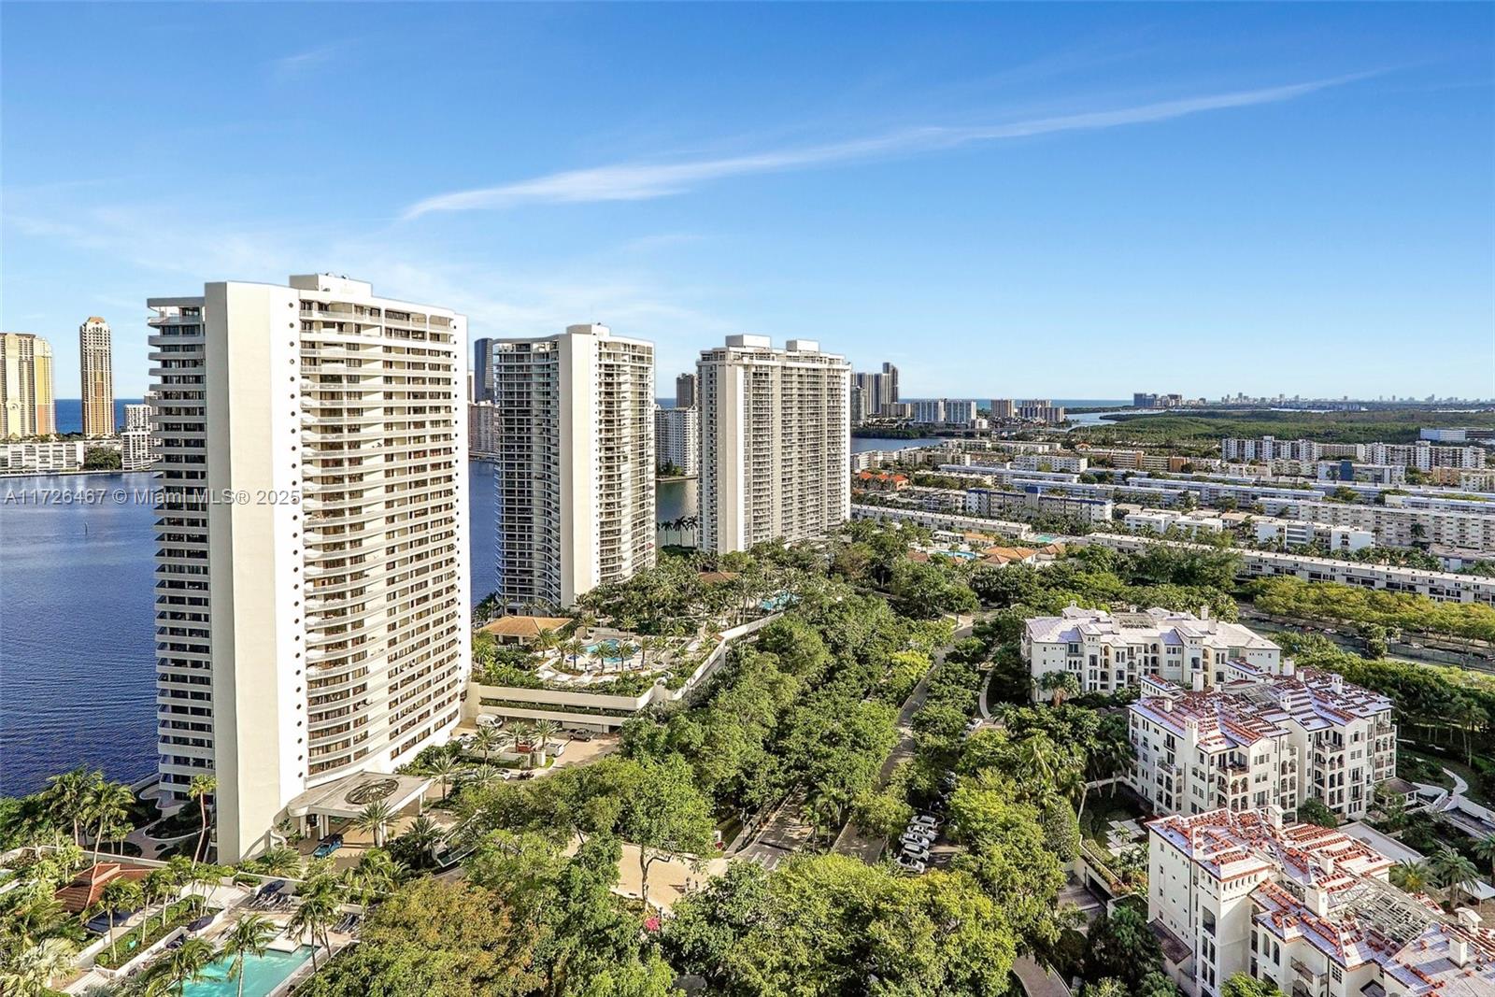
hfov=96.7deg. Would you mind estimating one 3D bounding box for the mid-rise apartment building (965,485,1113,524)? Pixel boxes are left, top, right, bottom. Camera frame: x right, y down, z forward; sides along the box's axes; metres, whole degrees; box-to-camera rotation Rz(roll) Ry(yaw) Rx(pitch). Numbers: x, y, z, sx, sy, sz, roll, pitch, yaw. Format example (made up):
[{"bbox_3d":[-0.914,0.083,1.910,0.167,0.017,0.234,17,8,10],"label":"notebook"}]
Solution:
[{"bbox_3d":[173.006,3.478,396.000,78.000,17.000,16.000,4,7,41],"label":"mid-rise apartment building"}]

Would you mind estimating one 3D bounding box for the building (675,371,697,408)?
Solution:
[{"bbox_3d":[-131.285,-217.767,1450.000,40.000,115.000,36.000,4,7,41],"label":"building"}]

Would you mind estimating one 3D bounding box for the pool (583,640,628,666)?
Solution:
[{"bbox_3d":[-34.400,37.900,164.000,12.000,1.200,15.000,0,6,0],"label":"pool"}]

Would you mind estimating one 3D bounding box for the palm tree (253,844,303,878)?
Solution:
[{"bbox_3d":[-68.200,52.800,96.400,7.000,5.600,7.000,-5,8,-35],"label":"palm tree"}]

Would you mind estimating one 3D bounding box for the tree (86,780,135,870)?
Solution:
[{"bbox_3d":[-97.040,49.586,101.000,7.200,12.300,7.000,-5,7,-44],"label":"tree"}]

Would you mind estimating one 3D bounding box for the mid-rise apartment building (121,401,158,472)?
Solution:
[{"bbox_3d":[-607.032,-62.399,664.000,31.000,70.000,28.000,-4,5,-43],"label":"mid-rise apartment building"}]

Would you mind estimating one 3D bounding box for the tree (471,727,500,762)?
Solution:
[{"bbox_3d":[-51.474,48.438,131.000,5.500,7.000,5.400,-2,5,-21],"label":"tree"}]

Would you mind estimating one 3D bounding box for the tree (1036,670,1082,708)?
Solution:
[{"bbox_3d":[68.400,43.500,146.000,8.800,9.400,8.800,3,7,25],"label":"tree"}]

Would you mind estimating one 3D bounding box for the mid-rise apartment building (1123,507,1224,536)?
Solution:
[{"bbox_3d":[215.449,14.165,336.000,42.000,10.000,18.000,3,5,34],"label":"mid-rise apartment building"}]

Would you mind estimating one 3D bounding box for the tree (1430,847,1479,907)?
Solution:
[{"bbox_3d":[96.600,52.000,90.800,7.300,7.800,7.300,-6,9,-42],"label":"tree"}]

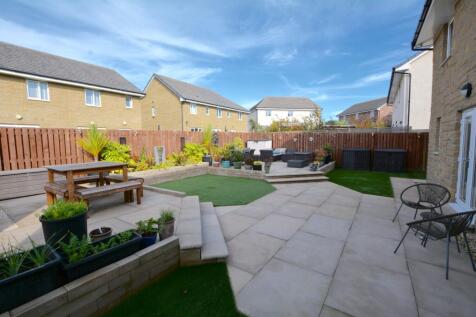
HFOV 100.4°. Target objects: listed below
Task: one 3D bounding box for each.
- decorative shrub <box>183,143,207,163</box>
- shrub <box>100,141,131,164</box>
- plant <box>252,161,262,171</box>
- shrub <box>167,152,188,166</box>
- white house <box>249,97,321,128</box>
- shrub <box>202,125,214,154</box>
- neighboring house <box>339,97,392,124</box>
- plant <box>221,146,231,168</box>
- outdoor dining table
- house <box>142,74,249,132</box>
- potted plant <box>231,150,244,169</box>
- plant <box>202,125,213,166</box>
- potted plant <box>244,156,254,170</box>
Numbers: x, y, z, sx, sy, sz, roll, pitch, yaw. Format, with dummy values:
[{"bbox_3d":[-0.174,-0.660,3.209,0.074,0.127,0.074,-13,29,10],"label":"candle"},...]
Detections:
[{"bbox_3d":[-2.150,-0.247,9.800,1.150,1.090,1.000,-2,4,-12],"label":"decorative shrub"},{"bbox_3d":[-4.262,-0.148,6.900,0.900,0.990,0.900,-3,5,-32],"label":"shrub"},{"bbox_3d":[0.875,0.314,8.900,0.430,0.450,0.420,-2,4,0],"label":"plant"},{"bbox_3d":[-2.898,0.048,9.500,1.030,0.680,0.850,-2,4,0],"label":"shrub"},{"bbox_3d":[8.653,-8.415,40.395,12.000,8.200,7.800,-2,4,-10],"label":"white house"},{"bbox_3d":[-1.562,-0.913,10.500,0.600,1.770,0.600,-2,4,-8],"label":"shrub"},{"bbox_3d":[30.577,-9.555,45.755,9.000,8.500,9.900,-3,4,-22],"label":"neighboring house"},{"bbox_3d":[-0.633,-0.051,10.050,0.500,1.100,0.500,-2,4,0],"label":"plant"},{"bbox_3d":[-3.449,0.561,4.619,1.500,0.770,1.100,2,5,36],"label":"outdoor dining table"},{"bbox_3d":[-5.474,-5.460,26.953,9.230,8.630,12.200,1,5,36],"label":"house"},{"bbox_3d":[-0.024,0.048,9.600,0.660,0.860,0.640,-2,4,0],"label":"potted plant"},{"bbox_3d":[-1.630,-0.695,10.600,0.550,2.200,0.550,-2,4,0],"label":"plant"},{"bbox_3d":[0.528,0.230,9.100,0.460,0.640,0.450,-2,4,0],"label":"potted plant"}]

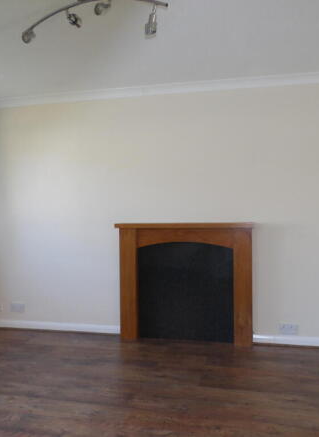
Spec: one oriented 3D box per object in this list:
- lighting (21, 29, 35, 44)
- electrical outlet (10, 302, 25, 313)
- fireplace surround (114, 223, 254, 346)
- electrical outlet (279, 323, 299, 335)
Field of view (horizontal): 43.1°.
[{"bbox_3d":[-0.734,-1.016,2.268,0.058,0.065,0.078,0,19,34],"label":"lighting"},{"bbox_3d":[-1.443,0.914,4.109,0.150,0.088,0.014,0,1,14],"label":"electrical outlet"},{"bbox_3d":[0.224,0.577,3.600,1.219,1.060,0.207,0,1,14],"label":"fireplace surround"},{"bbox_3d":[1.118,0.959,3.495,0.150,0.088,0.014,0,1,14],"label":"electrical outlet"}]

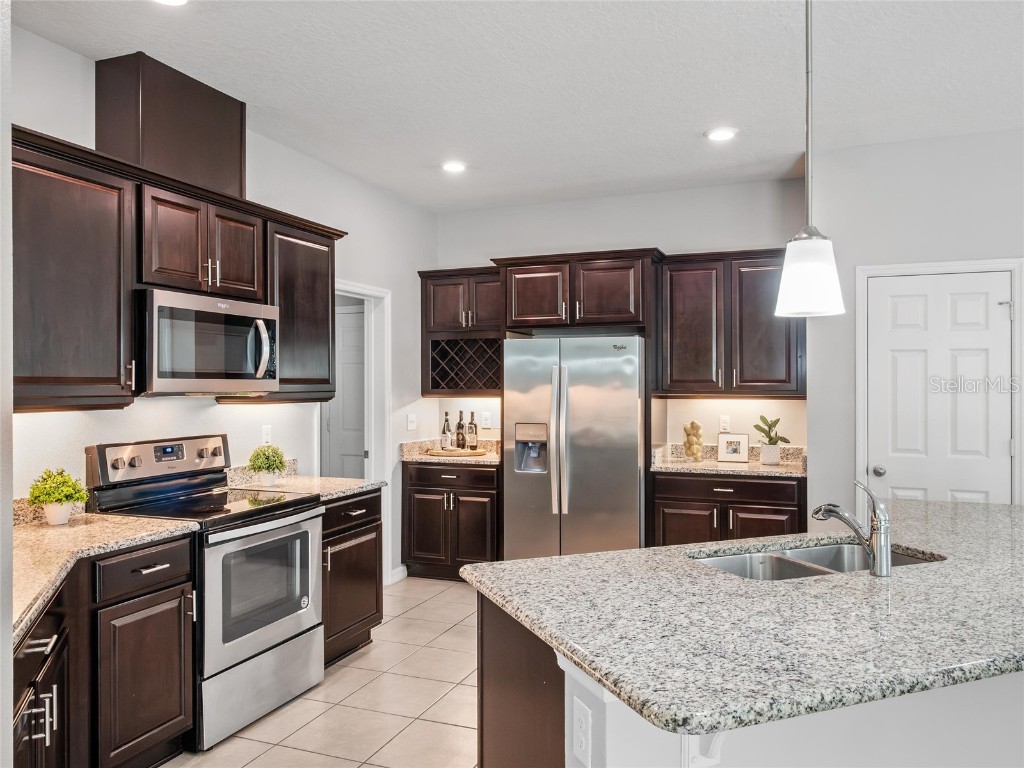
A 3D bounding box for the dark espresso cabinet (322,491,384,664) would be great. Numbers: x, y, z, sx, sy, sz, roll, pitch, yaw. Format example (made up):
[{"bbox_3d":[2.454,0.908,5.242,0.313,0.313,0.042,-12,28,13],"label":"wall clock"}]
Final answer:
[{"bbox_3d":[-1.122,1.002,4.117,0.650,0.876,0.595,0,0,22],"label":"dark espresso cabinet"}]

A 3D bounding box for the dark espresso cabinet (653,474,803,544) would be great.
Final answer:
[{"bbox_3d":[1.458,1.004,5.111,0.940,0.874,0.610,0,0,21],"label":"dark espresso cabinet"}]

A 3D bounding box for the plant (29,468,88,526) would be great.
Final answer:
[{"bbox_3d":[-1.753,0.433,2.970,0.225,0.216,0.230,0,0,21],"label":"plant"}]

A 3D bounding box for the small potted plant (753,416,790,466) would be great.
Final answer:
[{"bbox_3d":[1.745,0.369,5.167,0.245,0.327,0.225,0,0,21],"label":"small potted plant"}]

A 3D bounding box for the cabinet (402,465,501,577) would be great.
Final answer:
[{"bbox_3d":[-0.351,1.008,5.821,0.783,0.874,0.610,0,0,21],"label":"cabinet"}]

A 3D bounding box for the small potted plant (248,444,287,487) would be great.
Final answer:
[{"bbox_3d":[-1.268,0.426,4.047,0.190,0.214,0.190,0,0,0],"label":"small potted plant"}]

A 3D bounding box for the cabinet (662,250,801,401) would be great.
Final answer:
[{"bbox_3d":[1.494,-0.394,5.222,0.950,0.960,0.365,0,0,21],"label":"cabinet"}]

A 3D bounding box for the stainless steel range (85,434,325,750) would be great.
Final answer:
[{"bbox_3d":[-1.330,0.853,3.458,0.675,1.190,0.762,0,0,21],"label":"stainless steel range"}]

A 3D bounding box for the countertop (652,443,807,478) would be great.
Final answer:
[{"bbox_3d":[1.453,0.499,5.102,0.948,0.139,0.630,0,0,21],"label":"countertop"}]

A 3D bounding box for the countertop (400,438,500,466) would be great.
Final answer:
[{"bbox_3d":[-0.345,0.512,5.833,0.805,0.127,0.645,0,0,22],"label":"countertop"}]

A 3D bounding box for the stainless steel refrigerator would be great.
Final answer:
[{"bbox_3d":[0.503,0.569,5.300,0.905,1.750,0.855,0,0,21],"label":"stainless steel refrigerator"}]

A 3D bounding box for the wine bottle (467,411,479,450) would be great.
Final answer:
[{"bbox_3d":[-0.305,0.367,5.988,0.076,0.300,0.076,0,0,22],"label":"wine bottle"}]

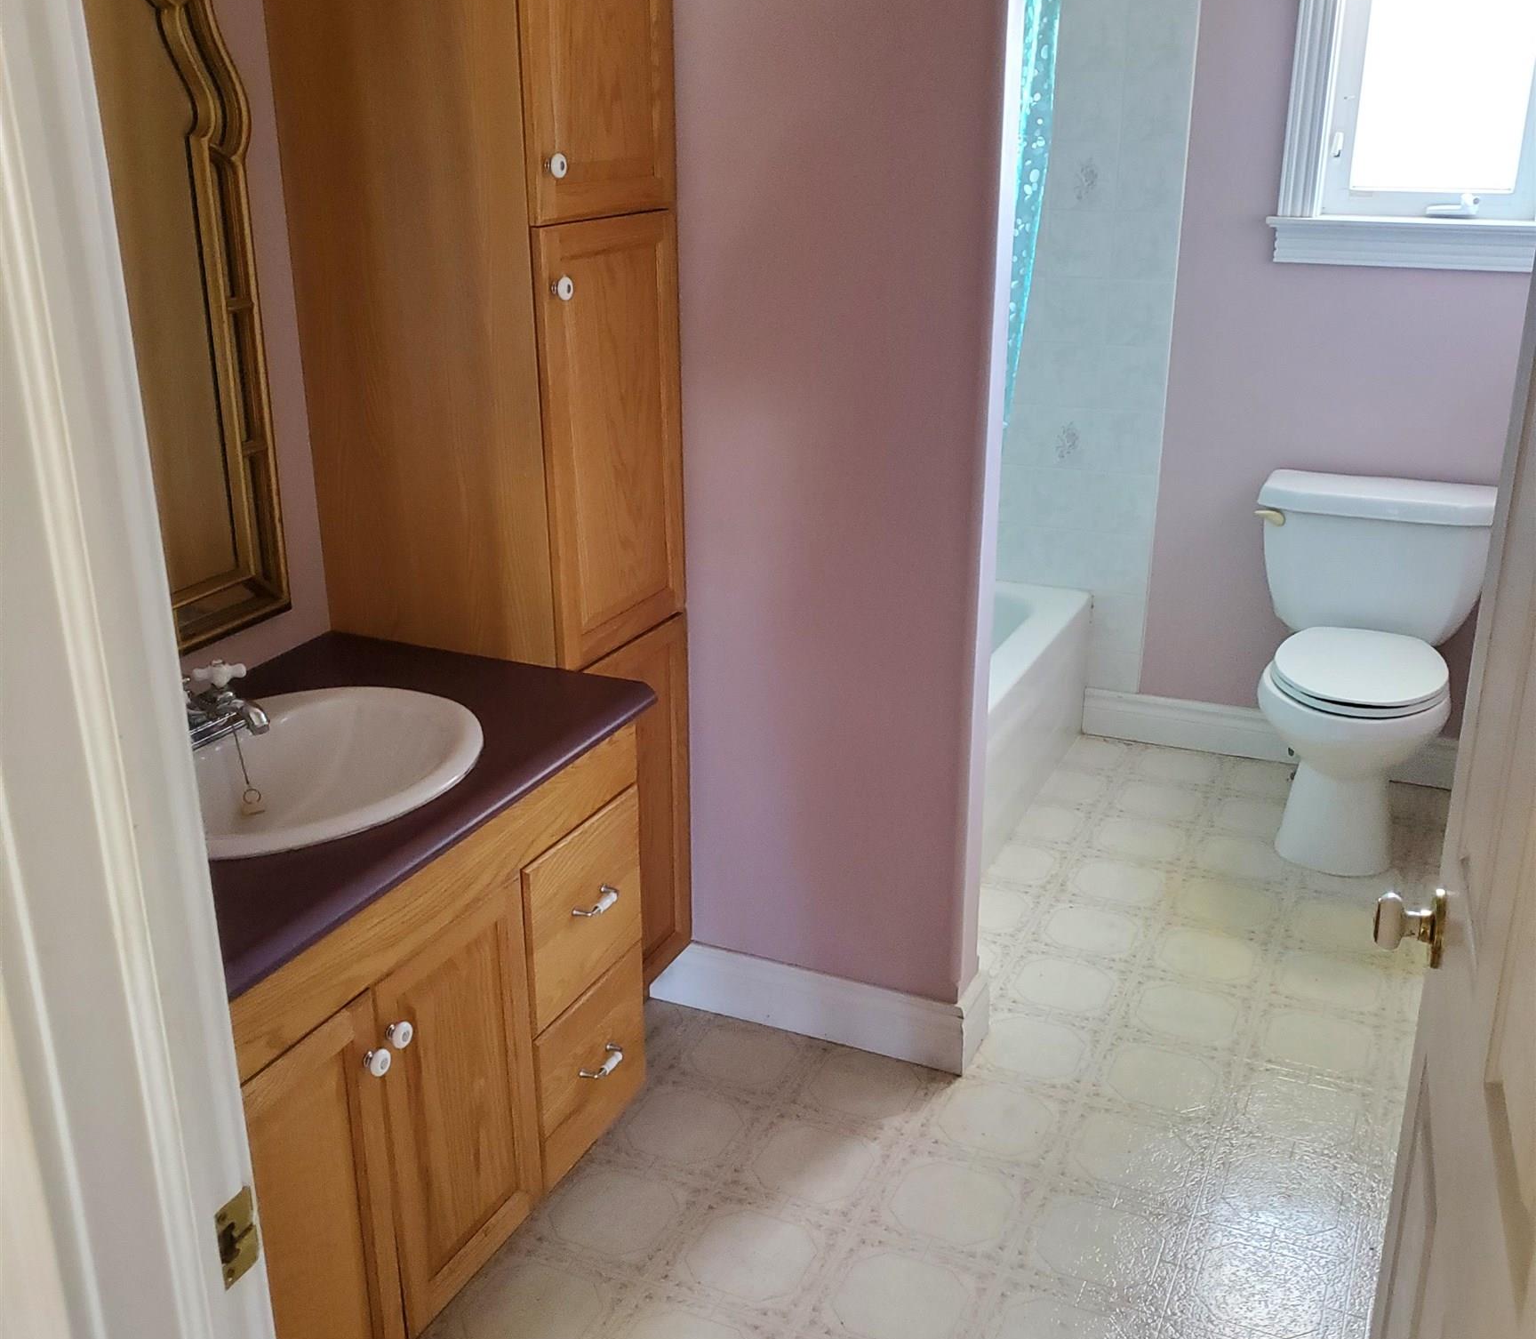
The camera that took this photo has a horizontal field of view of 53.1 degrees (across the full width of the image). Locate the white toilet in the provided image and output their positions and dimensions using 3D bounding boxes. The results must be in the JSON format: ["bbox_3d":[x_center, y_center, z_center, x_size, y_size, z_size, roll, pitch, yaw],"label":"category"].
[{"bbox_3d":[1.287,0.017,3.400,0.508,0.757,0.680,9,22,23],"label":"white toilet"}]

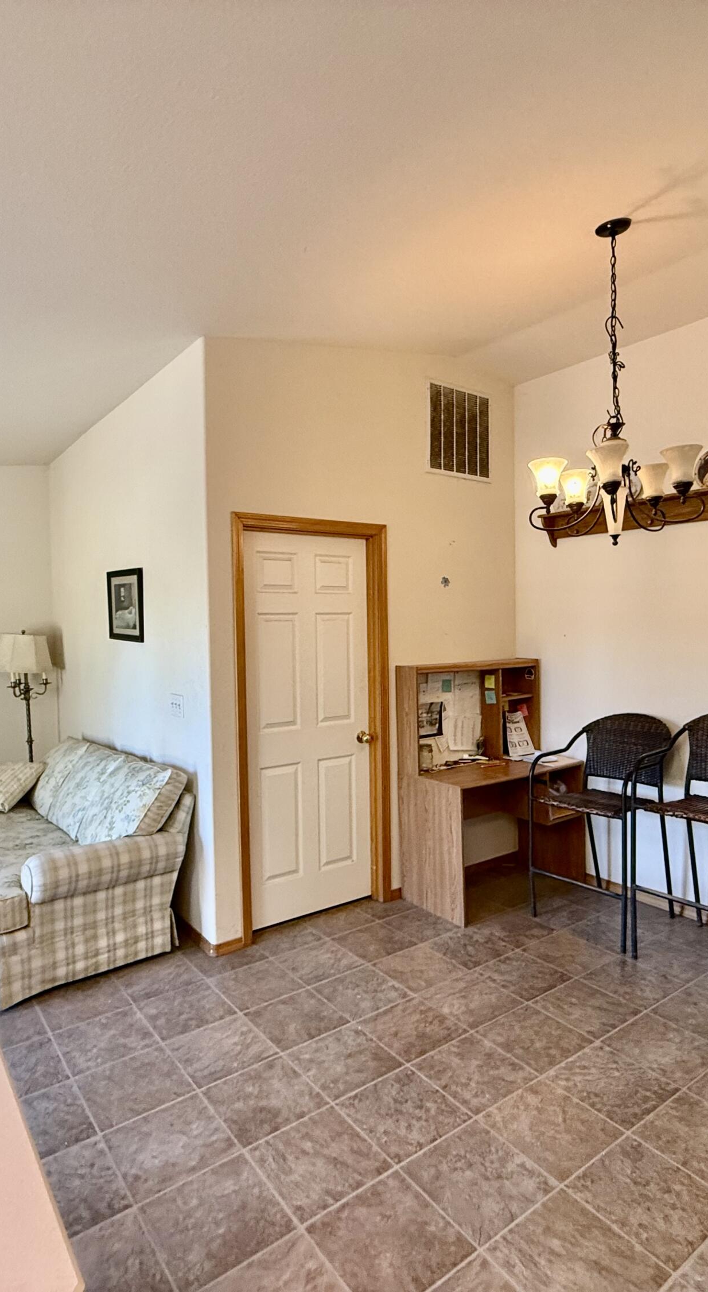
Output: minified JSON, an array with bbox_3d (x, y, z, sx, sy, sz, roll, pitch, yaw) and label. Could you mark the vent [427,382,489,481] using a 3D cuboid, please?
[{"bbox_3d":[0.649,-1.291,4.229,0.550,0.548,0.028,-2,3,-36],"label":"vent"}]

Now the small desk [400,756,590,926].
[{"bbox_3d":[0.822,1.065,4.080,1.025,0.728,0.515,-3,3,-36],"label":"small desk"}]

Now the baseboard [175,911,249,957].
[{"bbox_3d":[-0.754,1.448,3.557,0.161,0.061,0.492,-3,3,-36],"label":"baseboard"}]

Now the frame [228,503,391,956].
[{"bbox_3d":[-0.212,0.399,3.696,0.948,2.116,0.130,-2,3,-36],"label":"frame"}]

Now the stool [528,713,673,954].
[{"bbox_3d":[1.329,0.902,3.641,0.605,1.070,0.555,-2,3,-37],"label":"stool"}]

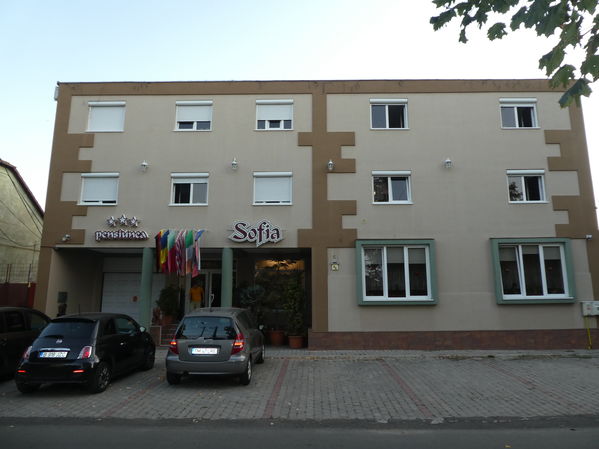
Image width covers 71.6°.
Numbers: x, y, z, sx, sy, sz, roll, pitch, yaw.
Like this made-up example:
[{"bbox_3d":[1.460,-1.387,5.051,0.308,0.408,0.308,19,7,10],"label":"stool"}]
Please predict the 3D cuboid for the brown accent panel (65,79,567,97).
[{"bbox_3d":[0.622,-5.008,15.313,19.097,0.536,0.120,0,-10,1],"label":"brown accent panel"}]

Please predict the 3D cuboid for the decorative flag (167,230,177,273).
[{"bbox_3d":[-4.367,0.935,14.372,0.343,1.460,0.300,0,-9,0],"label":"decorative flag"}]

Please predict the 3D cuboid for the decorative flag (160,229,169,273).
[{"bbox_3d":[-4.625,0.918,14.376,0.275,1.496,0.300,0,-9,0],"label":"decorative flag"}]

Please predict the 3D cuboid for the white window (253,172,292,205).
[{"bbox_3d":[-0.958,-1.266,15.055,1.423,1.222,0.200,0,-9,0],"label":"white window"}]

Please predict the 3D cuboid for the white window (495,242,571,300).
[{"bbox_3d":[8.237,1.675,14.586,2.345,1.940,0.140,0,-9,0],"label":"white window"}]

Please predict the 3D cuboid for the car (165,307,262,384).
[{"bbox_3d":[-1.873,2.835,10.336,1.764,1.593,3.850,0,-9,1],"label":"car"}]

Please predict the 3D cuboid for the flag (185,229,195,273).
[{"bbox_3d":[-3.605,0.942,13.825,0.306,1.460,0.350,0,-10,1],"label":"flag"}]

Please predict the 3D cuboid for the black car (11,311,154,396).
[{"bbox_3d":[-4.543,2.761,9.459,1.627,1.488,3.546,-1,-9,2],"label":"black car"}]

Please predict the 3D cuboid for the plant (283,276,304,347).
[{"bbox_3d":[-0.207,3.109,14.979,0.775,2.594,0.750,0,-9,0],"label":"plant"}]

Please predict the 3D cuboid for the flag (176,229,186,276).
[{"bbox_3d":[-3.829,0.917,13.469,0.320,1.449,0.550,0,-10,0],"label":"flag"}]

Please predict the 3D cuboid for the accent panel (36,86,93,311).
[{"bbox_3d":[-7.979,-0.953,14.372,1.414,8.337,0.120,0,-10,0],"label":"accent panel"}]

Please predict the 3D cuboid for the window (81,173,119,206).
[{"bbox_3d":[-6.905,-1.199,14.408,1.341,1.144,0.180,0,-10,0],"label":"window"}]

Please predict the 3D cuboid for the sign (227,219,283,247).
[{"bbox_3d":[-1.474,0.313,14.283,1.891,0.959,0.140,0,-10,1],"label":"sign"}]

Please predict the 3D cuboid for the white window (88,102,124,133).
[{"bbox_3d":[-7.178,-3.972,15.532,1.402,1.181,0.200,0,-9,0],"label":"white window"}]

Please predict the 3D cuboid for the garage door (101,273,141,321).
[{"bbox_3d":[-6.728,3.180,16.879,2.551,2.400,0.100,0,-10,1],"label":"garage door"}]

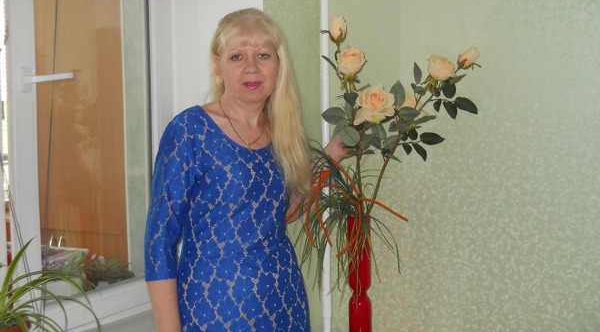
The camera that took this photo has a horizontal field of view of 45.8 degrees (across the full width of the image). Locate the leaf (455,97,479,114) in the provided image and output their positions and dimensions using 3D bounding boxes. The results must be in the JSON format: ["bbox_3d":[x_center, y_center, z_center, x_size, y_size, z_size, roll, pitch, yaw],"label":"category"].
[{"bbox_3d":[0.476,-0.170,2.030,0.076,0.038,0.020,31,10,9],"label":"leaf"}]

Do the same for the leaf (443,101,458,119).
[{"bbox_3d":[0.430,-0.159,2.030,0.032,0.061,0.020,-32,-3,12],"label":"leaf"}]

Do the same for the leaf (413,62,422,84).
[{"bbox_3d":[0.303,-0.239,1.840,0.025,0.058,0.015,-9,0,10],"label":"leaf"}]

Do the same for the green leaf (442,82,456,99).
[{"bbox_3d":[0.384,-0.196,1.820,0.035,0.049,0.016,-2,0,12],"label":"green leaf"}]

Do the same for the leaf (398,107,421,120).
[{"bbox_3d":[0.316,-0.151,2.050,0.066,0.037,0.026,2,5,9],"label":"leaf"}]

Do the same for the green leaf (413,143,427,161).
[{"bbox_3d":[0.310,-0.035,1.850,0.024,0.057,0.015,-36,0,8],"label":"green leaf"}]

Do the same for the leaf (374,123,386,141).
[{"bbox_3d":[0.209,-0.089,1.860,0.033,0.050,0.016,6,0,6],"label":"leaf"}]

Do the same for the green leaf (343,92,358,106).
[{"bbox_3d":[0.134,-0.174,1.850,0.039,0.035,0.022,-4,0,5],"label":"green leaf"}]

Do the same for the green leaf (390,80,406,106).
[{"bbox_3d":[0.285,-0.212,2.060,0.044,0.076,0.020,-3,4,8],"label":"green leaf"}]

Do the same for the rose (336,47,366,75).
[{"bbox_3d":[0.136,-0.274,1.860,0.074,0.068,0.072,0,22,0],"label":"rose"}]

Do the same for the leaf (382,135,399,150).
[{"bbox_3d":[0.265,-0.070,2.060,0.059,0.032,0.022,-33,0,7],"label":"leaf"}]

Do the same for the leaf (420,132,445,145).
[{"bbox_3d":[0.381,-0.078,2.040,0.073,0.036,0.020,4,5,10],"label":"leaf"}]

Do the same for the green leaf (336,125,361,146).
[{"bbox_3d":[0.128,-0.078,1.840,0.072,0.043,0.016,41,4,0],"label":"green leaf"}]

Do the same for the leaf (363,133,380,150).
[{"bbox_3d":[0.207,-0.071,2.060,0.051,0.047,0.024,0,4,6],"label":"leaf"}]

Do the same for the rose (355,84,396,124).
[{"bbox_3d":[0.194,-0.161,1.840,0.104,0.100,0.080,-4,-18,5],"label":"rose"}]

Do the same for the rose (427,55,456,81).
[{"bbox_3d":[0.408,-0.281,2.050,0.082,0.077,0.078,22,8,8],"label":"rose"}]

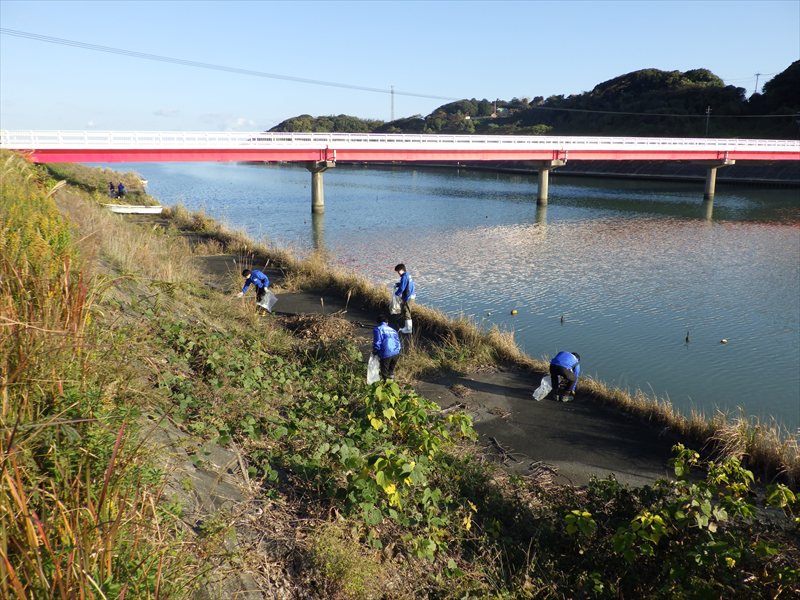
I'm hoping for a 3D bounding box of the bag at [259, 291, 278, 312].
[{"bbox_3d":[-3.560,0.041,17.519,0.500,0.560,0.350,0,12,0],"label":"bag"}]

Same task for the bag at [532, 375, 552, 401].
[{"bbox_3d":[2.522,1.558,11.453,0.330,0.420,0.330,6,14,26],"label":"bag"}]

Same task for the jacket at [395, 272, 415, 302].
[{"bbox_3d":[0.133,-0.315,15.700,0.480,0.680,0.480,4,13,20],"label":"jacket"}]

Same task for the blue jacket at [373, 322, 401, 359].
[{"bbox_3d":[-0.233,0.725,11.577,0.480,0.620,0.380,-5,13,-21],"label":"blue jacket"}]

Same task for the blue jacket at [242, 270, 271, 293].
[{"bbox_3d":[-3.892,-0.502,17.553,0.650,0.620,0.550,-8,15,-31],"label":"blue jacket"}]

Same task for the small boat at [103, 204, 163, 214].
[{"bbox_3d":[-20.449,-6.933,49.466,4.400,0.650,1.400,-4,13,-18],"label":"small boat"}]

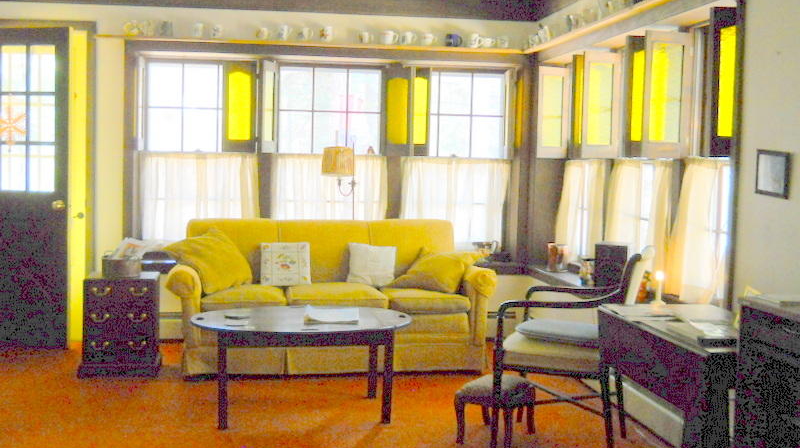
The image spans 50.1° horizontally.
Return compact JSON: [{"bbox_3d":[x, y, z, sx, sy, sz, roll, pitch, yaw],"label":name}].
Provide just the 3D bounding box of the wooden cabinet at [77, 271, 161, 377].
[{"bbox_3d":[-1.615,0.574,5.015,0.457,0.559,0.383,1,4,-8],"label":"wooden cabinet"}]

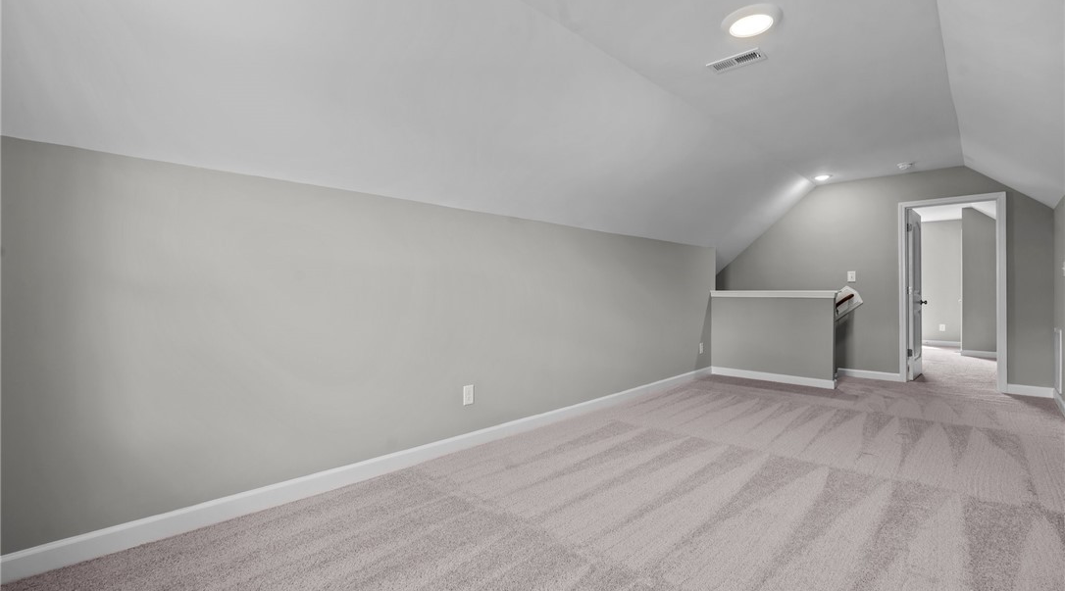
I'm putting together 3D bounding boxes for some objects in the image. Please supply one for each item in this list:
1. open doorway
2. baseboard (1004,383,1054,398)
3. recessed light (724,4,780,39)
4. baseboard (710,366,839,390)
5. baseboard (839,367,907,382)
[{"bbox_3d":[4.692,-0.030,5.315,0.901,2.114,0.150,0,0,44],"label":"open doorway"},{"bbox_3d":[5.096,0.977,4.842,0.330,0.100,0.020,0,0,44],"label":"baseboard"},{"bbox_3d":[1.126,-1.395,2.431,0.285,0.027,0.285,0,0,0],"label":"recessed light"},{"bbox_3d":[2.843,0.982,5.703,1.381,0.100,0.020,0,0,44],"label":"baseboard"},{"bbox_3d":[4.134,0.978,5.838,0.637,0.100,0.020,0,0,44],"label":"baseboard"}]

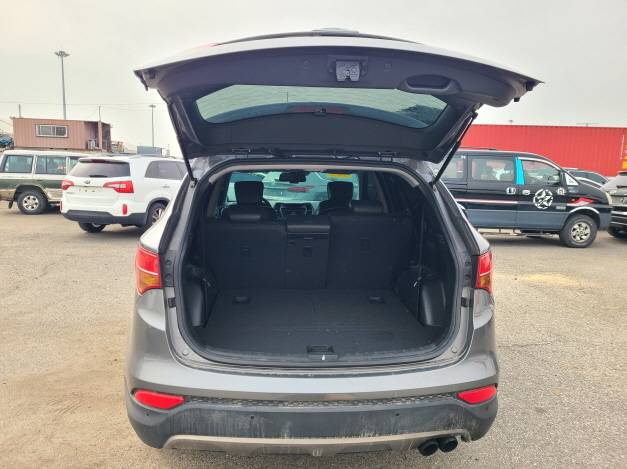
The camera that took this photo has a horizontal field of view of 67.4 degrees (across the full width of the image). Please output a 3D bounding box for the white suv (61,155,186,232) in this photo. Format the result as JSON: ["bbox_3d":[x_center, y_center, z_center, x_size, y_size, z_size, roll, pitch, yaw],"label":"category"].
[{"bbox_3d":[-3.868,-1.047,11.708,1.885,1.730,4.685,3,9,16],"label":"white suv"}]

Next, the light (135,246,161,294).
[{"bbox_3d":[-0.769,0.177,2.225,0.160,0.245,0.250,0,8,-5],"label":"light"}]

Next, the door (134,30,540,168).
[{"bbox_3d":[0.060,-0.582,2.120,1.500,0.360,1.220,0,-5,-5],"label":"door"}]

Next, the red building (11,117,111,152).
[{"bbox_3d":[-21.672,-8.751,41.294,7.300,2.450,3.000,0,8,-8],"label":"red building"}]

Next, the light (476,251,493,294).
[{"bbox_3d":[0.856,0.184,2.353,0.160,0.245,0.250,0,8,-5],"label":"light"}]

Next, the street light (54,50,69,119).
[{"bbox_3d":[-51.071,-25.432,96.726,2.800,23.696,2.800,0,8,-5],"label":"street light"}]

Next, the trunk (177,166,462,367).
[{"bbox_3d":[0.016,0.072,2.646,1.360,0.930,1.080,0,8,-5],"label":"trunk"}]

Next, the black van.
[{"bbox_3d":[4.129,-0.862,10.568,4.690,1.950,1.820,3,9,12],"label":"black van"}]

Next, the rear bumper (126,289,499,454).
[{"bbox_3d":[0.036,0.660,2.359,1.840,0.680,0.500,0,8,-5],"label":"rear bumper"}]

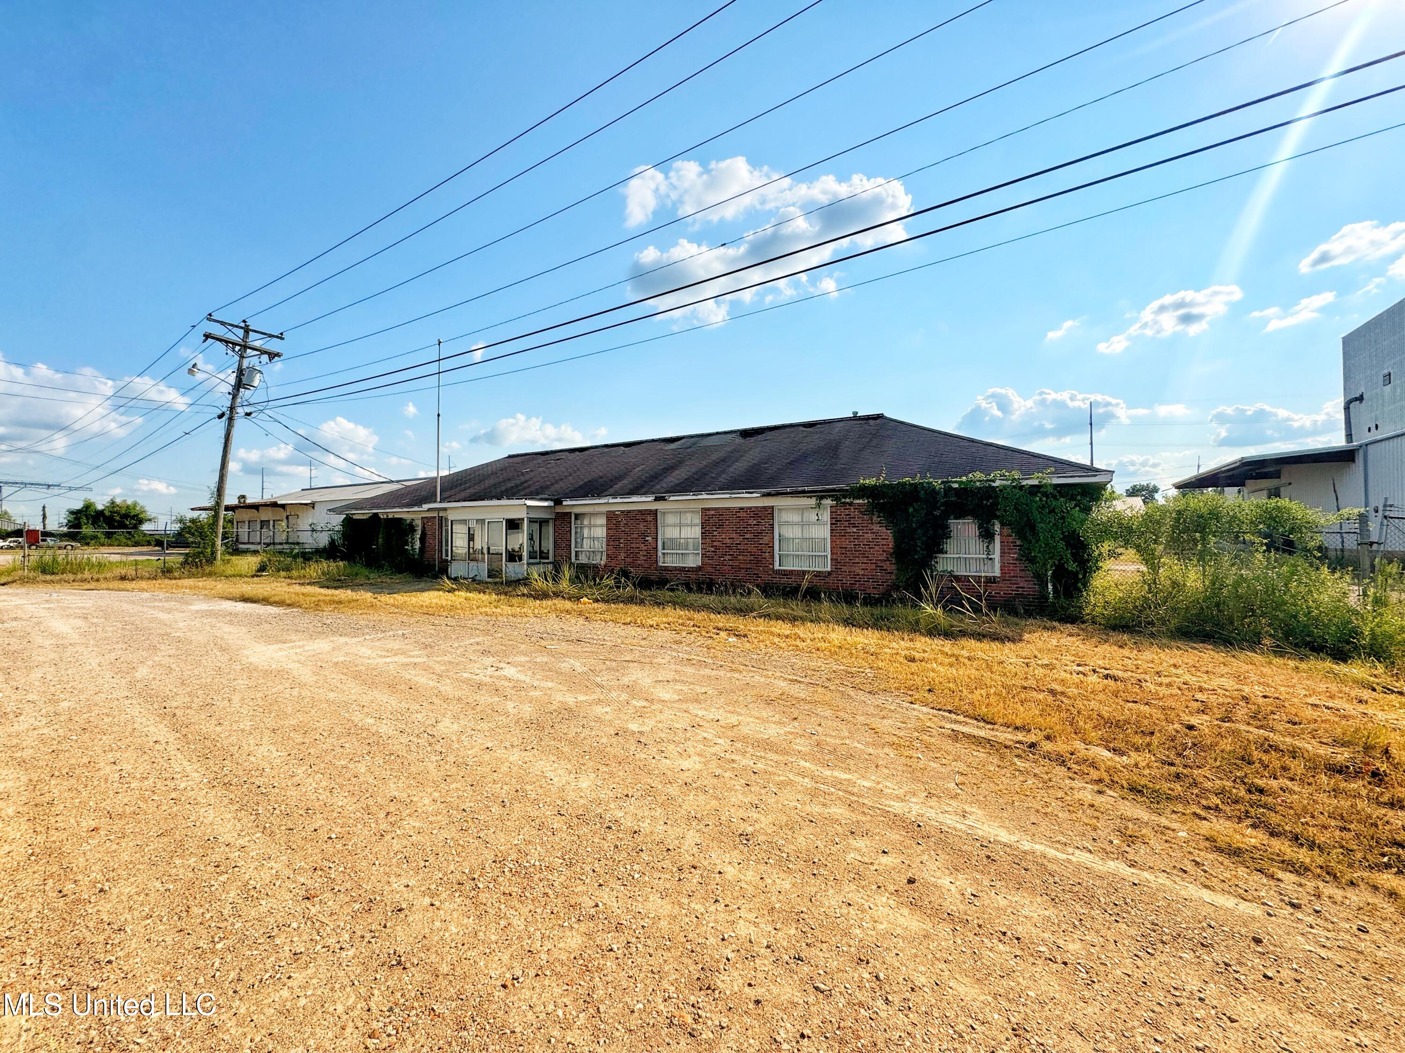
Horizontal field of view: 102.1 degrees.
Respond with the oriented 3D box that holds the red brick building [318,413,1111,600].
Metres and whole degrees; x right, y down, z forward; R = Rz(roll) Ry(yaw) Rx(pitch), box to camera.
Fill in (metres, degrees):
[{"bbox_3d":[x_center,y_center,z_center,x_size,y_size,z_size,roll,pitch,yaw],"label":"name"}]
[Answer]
[{"bbox_3d":[-1.785,-0.748,20.941,26.840,5.160,10.900,-1,-1,32],"label":"red brick building"}]

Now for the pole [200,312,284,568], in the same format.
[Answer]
[{"bbox_3d":[-18.790,-3.265,22.750,0.650,10.300,2.500,2,-3,36],"label":"pole"}]

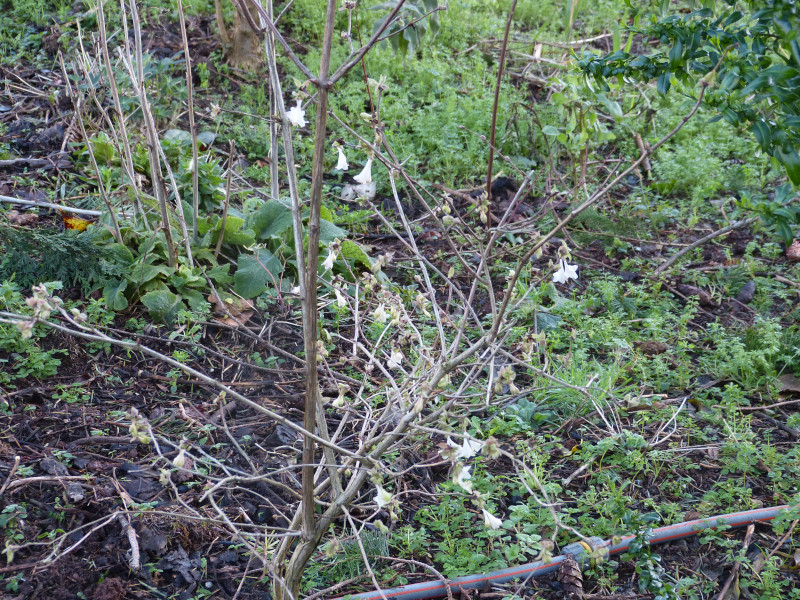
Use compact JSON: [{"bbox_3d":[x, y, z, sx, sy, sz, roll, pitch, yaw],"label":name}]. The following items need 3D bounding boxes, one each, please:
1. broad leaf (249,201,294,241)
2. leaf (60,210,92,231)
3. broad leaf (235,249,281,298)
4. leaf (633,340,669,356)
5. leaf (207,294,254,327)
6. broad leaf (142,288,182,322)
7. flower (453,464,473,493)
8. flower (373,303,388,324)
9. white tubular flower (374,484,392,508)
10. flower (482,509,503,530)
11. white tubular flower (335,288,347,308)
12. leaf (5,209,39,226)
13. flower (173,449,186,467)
[{"bbox_3d":[-0.271,-0.169,3.050,0.080,0.040,0.085,33,58,33],"label":"broad leaf"},{"bbox_3d":[-0.598,-0.147,2.650,0.059,0.020,0.045,-3,28,-6],"label":"leaf"},{"bbox_3d":[-0.233,-0.044,2.360,0.080,0.070,0.045,11,30,19],"label":"broad leaf"},{"bbox_3d":[0.481,0.093,2.750,0.064,0.017,0.043,0,28,0],"label":"leaf"},{"bbox_3d":[-0.279,0.016,2.360,0.078,0.030,0.062,-3,28,-6],"label":"leaf"},{"bbox_3d":[-0.381,0.009,2.290,0.067,0.042,0.045,3,28,6],"label":"broad leaf"},{"bbox_3d":[0.075,0.214,1.730,0.026,0.033,0.024,16,32,28],"label":"flower"},{"bbox_3d":[-0.032,0.022,2.380,0.024,0.033,0.024,-10,12,-18],"label":"flower"},{"bbox_3d":[-0.025,0.299,2.180,0.025,0.025,0.034,-14,71,-25],"label":"white tubular flower"},{"bbox_3d":[0.113,0.270,1.760,0.020,0.031,0.020,-30,16,26],"label":"flower"},{"bbox_3d":[-0.099,-0.003,2.380,0.016,0.032,0.016,-25,9,-39],"label":"white tubular flower"},{"bbox_3d":[-0.864,-0.188,3.270,0.070,0.023,0.052,0,28,0],"label":"leaf"},{"bbox_3d":[-0.274,0.197,1.780,0.017,0.025,0.017,20,25,9],"label":"flower"}]

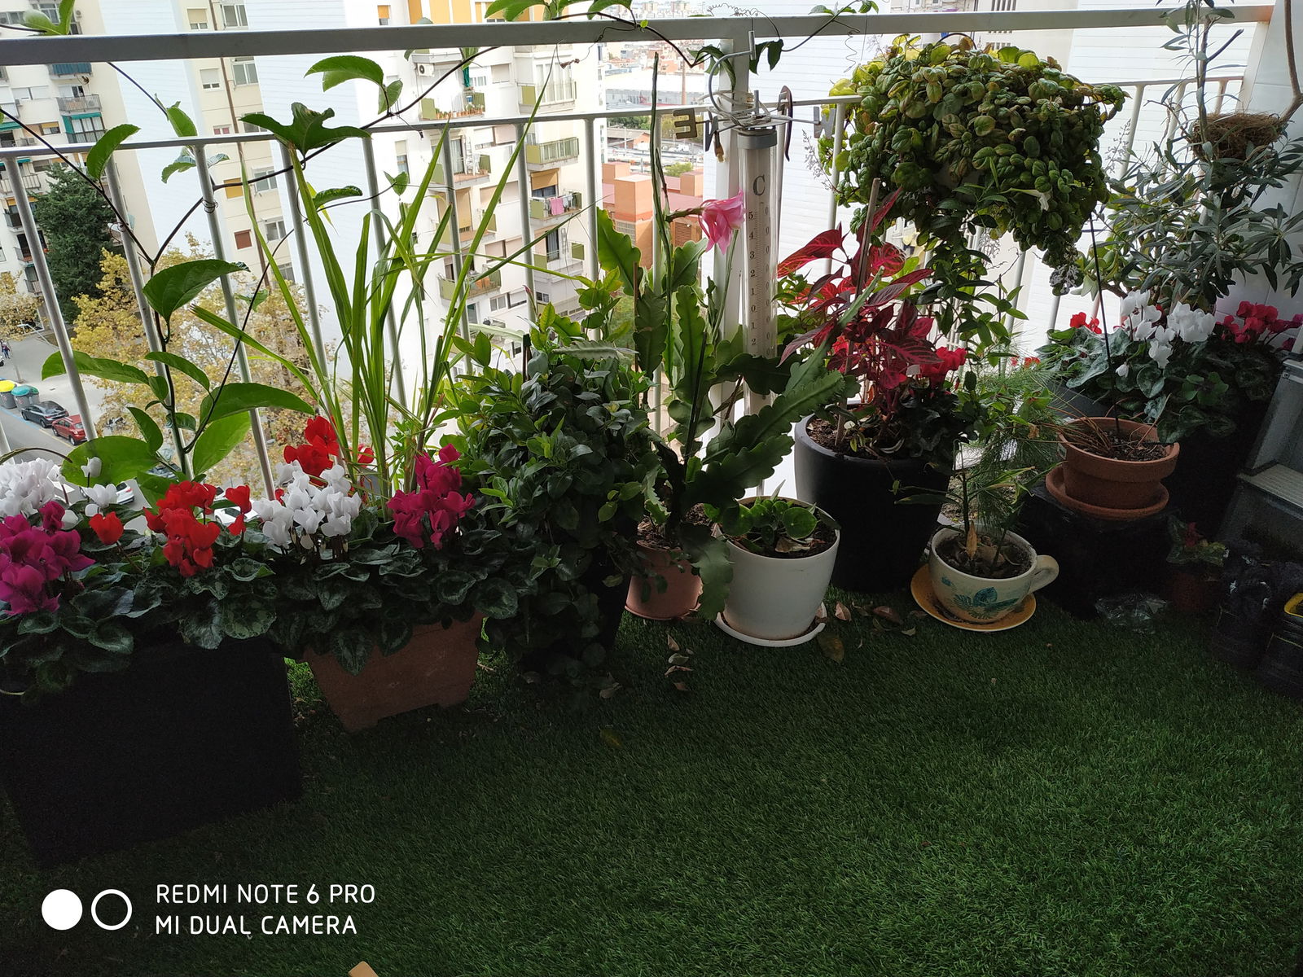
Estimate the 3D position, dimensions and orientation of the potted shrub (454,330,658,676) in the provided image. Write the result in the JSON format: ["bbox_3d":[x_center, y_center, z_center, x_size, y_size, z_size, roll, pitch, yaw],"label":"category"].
[{"bbox_3d":[-0.148,0.030,1.563,0.335,0.600,0.330,-1,28,0],"label":"potted shrub"}]

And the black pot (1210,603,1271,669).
[{"bbox_3d":[1.059,0.267,1.630,0.094,0.090,0.094,19,34,34],"label":"black pot"}]

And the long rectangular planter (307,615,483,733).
[{"bbox_3d":[-0.442,0.253,1.557,0.300,0.220,0.250,-12,30,-19],"label":"long rectangular planter"}]

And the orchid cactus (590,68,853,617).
[{"bbox_3d":[0.117,-0.223,1.598,0.420,0.970,0.360,1,27,4],"label":"orchid cactus"}]

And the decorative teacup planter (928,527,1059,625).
[{"bbox_3d":[0.659,0.176,1.745,0.233,0.122,0.196,0,29,2],"label":"decorative teacup planter"}]

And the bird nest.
[{"bbox_3d":[1.180,-0.712,1.819,0.165,0.078,0.165,-11,29,-19],"label":"bird nest"}]

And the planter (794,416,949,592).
[{"bbox_3d":[0.447,0.022,1.891,0.308,0.305,0.308,-1,27,0],"label":"planter"}]

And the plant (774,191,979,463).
[{"bbox_3d":[0.429,-0.287,1.701,0.370,0.510,0.340,6,28,13],"label":"plant"}]

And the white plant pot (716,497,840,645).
[{"bbox_3d":[0.229,0.156,1.716,0.230,0.198,0.230,4,29,8],"label":"white plant pot"}]

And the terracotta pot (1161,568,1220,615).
[{"bbox_3d":[1.058,0.181,1.779,0.105,0.098,0.105,18,34,31],"label":"terracotta pot"}]

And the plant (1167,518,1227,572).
[{"bbox_3d":[1.065,0.115,1.764,0.105,0.085,0.090,17,32,31],"label":"plant"}]

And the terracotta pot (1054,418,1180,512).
[{"bbox_3d":[0.887,-0.045,1.744,0.208,0.105,0.208,-1,27,0],"label":"terracotta pot"}]

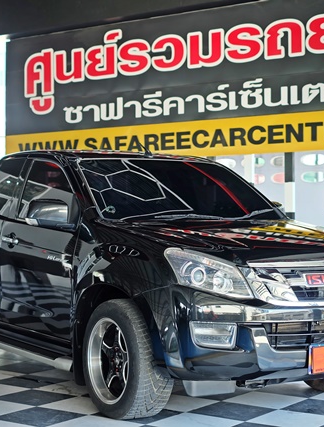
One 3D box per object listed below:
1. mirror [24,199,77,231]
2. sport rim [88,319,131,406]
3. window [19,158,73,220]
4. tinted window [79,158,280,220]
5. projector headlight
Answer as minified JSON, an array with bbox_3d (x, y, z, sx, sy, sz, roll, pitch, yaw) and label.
[{"bbox_3d":[-0.676,0.003,5.760,0.260,0.190,0.220,0,0,-33],"label":"mirror"},{"bbox_3d":[-0.228,0.840,5.402,0.200,0.490,0.490,0,0,-33],"label":"sport rim"},{"bbox_3d":[-0.752,-0.164,6.284,0.090,0.420,0.840,19,-10,-32],"label":"window"},{"bbox_3d":[0.140,-0.173,6.285,1.420,0.700,0.170,0,-44,-33],"label":"tinted window"},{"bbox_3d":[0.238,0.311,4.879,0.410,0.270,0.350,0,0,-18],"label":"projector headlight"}]

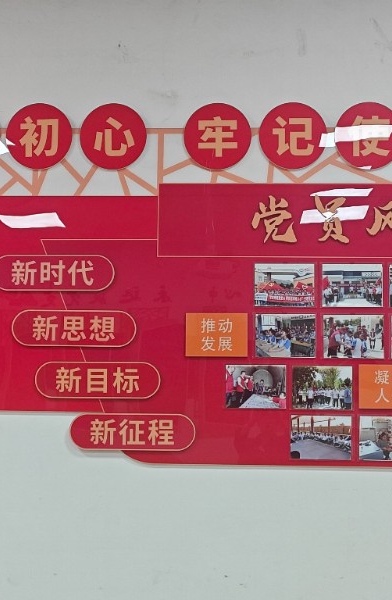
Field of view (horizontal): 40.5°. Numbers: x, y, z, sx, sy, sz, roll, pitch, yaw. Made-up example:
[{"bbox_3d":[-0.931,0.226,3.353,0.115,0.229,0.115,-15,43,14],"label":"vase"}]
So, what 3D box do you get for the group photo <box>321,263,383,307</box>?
[{"bbox_3d":[0.600,-0.054,2.031,0.228,0.164,0.008,0,-2,1],"label":"group photo"}]

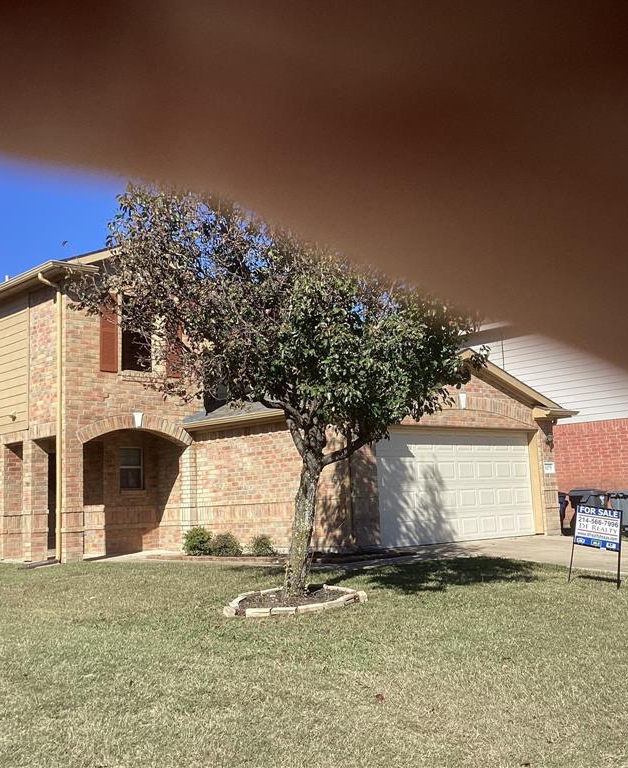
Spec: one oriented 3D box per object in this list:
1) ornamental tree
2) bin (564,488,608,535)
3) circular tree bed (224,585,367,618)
[{"bbox_3d":[-0.392,-0.106,10.439,4.500,5.100,4.500,-2,-7,0],"label":"ornamental tree"},{"bbox_3d":[6.617,3.099,22.175,0.650,1.080,0.820,-9,-10,40],"label":"bin"},{"bbox_3d":[-0.208,2.454,10.300,1.600,0.150,1.600,-2,-7,0],"label":"circular tree bed"}]

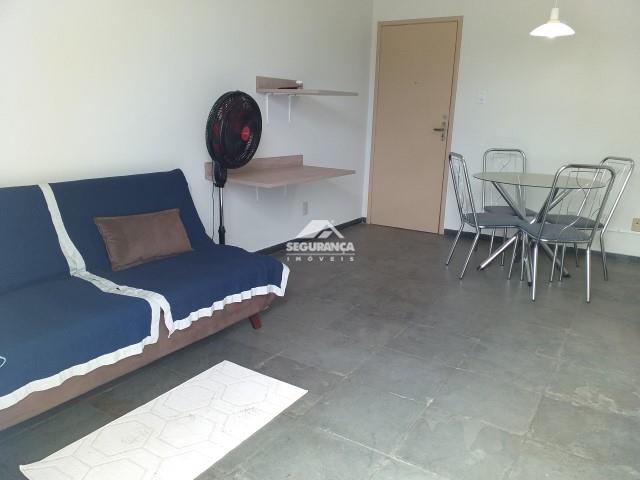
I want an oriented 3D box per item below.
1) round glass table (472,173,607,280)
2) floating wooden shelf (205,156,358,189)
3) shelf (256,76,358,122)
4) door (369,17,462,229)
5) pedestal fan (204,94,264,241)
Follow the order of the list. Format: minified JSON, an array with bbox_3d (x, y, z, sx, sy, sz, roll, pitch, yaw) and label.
[{"bbox_3d":[1.621,-0.099,3.707,0.918,0.741,0.918,10,16,32],"label":"round glass table"},{"bbox_3d":[-0.244,-0.563,3.816,0.594,0.125,1.232,10,16,32],"label":"floating wooden shelf"},{"bbox_3d":[-0.087,-1.135,3.923,0.571,0.347,0.650,10,16,32],"label":"shelf"},{"bbox_3d":[0.970,-1.170,5.070,0.907,2.134,0.073,10,16,32],"label":"door"},{"bbox_3d":[-0.641,-0.301,3.140,0.426,1.288,0.482,10,16,32],"label":"pedestal fan"}]

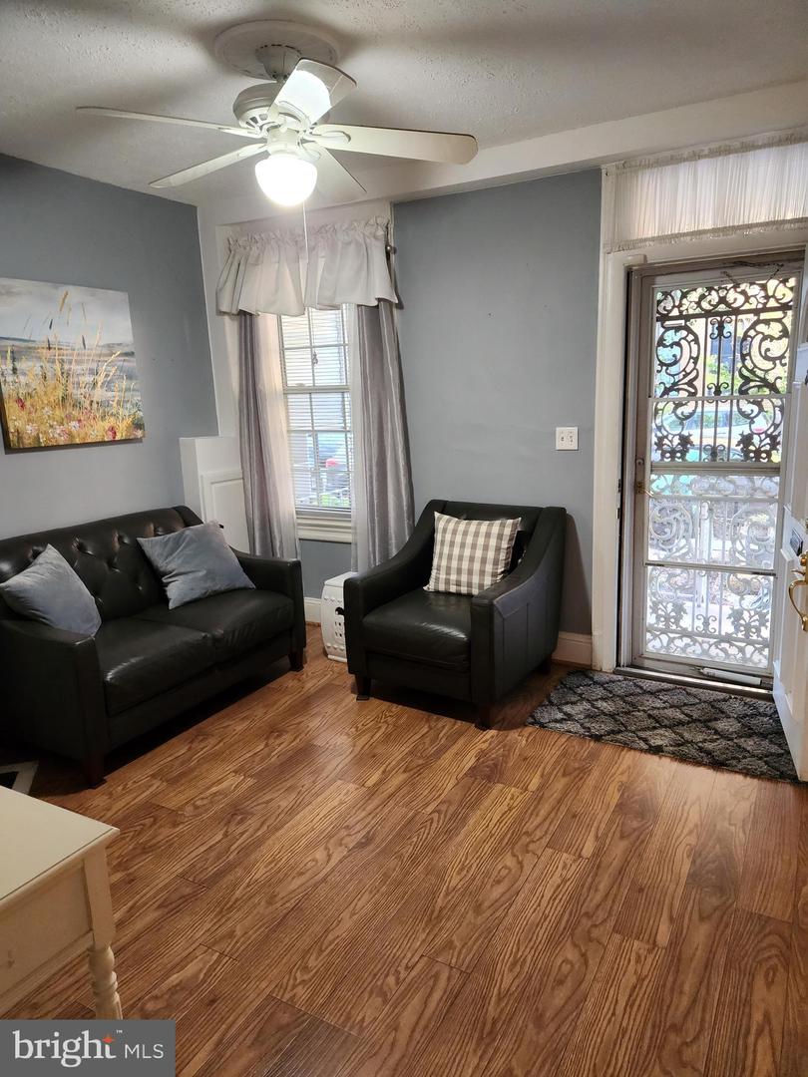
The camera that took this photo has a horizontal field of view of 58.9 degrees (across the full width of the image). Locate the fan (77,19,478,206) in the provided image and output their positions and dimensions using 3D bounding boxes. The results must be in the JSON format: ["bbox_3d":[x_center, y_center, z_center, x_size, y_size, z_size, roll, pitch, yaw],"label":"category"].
[{"bbox_3d":[-0.436,-1.437,2.517,1.340,0.500,1.340,5,13,29],"label":"fan"}]

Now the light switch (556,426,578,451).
[{"bbox_3d":[0.845,-0.518,3.715,0.115,0.114,0.012,5,13,29],"label":"light switch"}]

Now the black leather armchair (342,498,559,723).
[{"bbox_3d":[0.280,0.320,3.610,0.800,0.880,0.850,5,14,32],"label":"black leather armchair"}]

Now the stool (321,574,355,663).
[{"bbox_3d":[-0.249,0.460,4.117,0.310,0.445,0.330,5,13,29],"label":"stool"}]

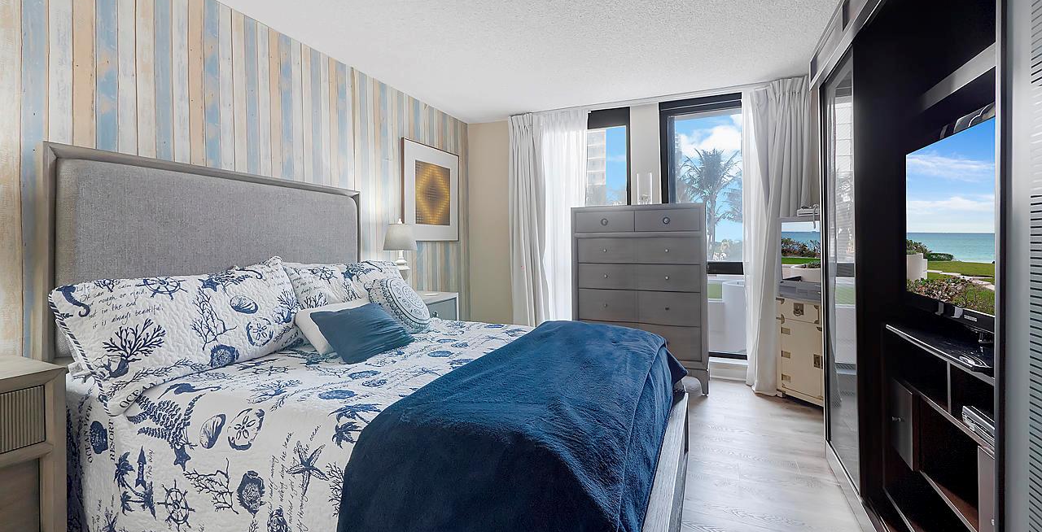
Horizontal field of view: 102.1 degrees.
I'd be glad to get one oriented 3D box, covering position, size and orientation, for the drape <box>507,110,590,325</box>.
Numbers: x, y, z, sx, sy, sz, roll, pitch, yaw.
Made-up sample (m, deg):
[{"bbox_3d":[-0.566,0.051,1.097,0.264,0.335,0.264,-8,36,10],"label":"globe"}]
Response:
[{"bbox_3d":[0.250,-0.263,4.116,0.810,2.375,0.150,1,3,25],"label":"drape"}]

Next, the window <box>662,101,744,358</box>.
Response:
[{"bbox_3d":[1.597,-0.314,3.593,0.790,2.200,0.120,1,3,25],"label":"window"}]

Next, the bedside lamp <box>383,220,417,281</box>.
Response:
[{"bbox_3d":[-0.908,-0.050,3.183,0.320,0.600,0.320,1,3,25],"label":"bedside lamp"}]

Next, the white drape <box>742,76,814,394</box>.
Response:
[{"bbox_3d":[1.967,-0.219,3.256,0.430,2.400,0.220,1,3,25],"label":"white drape"}]

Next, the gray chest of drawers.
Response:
[{"bbox_3d":[1.011,0.238,3.600,1.065,1.472,0.430,1,3,25],"label":"gray chest of drawers"}]

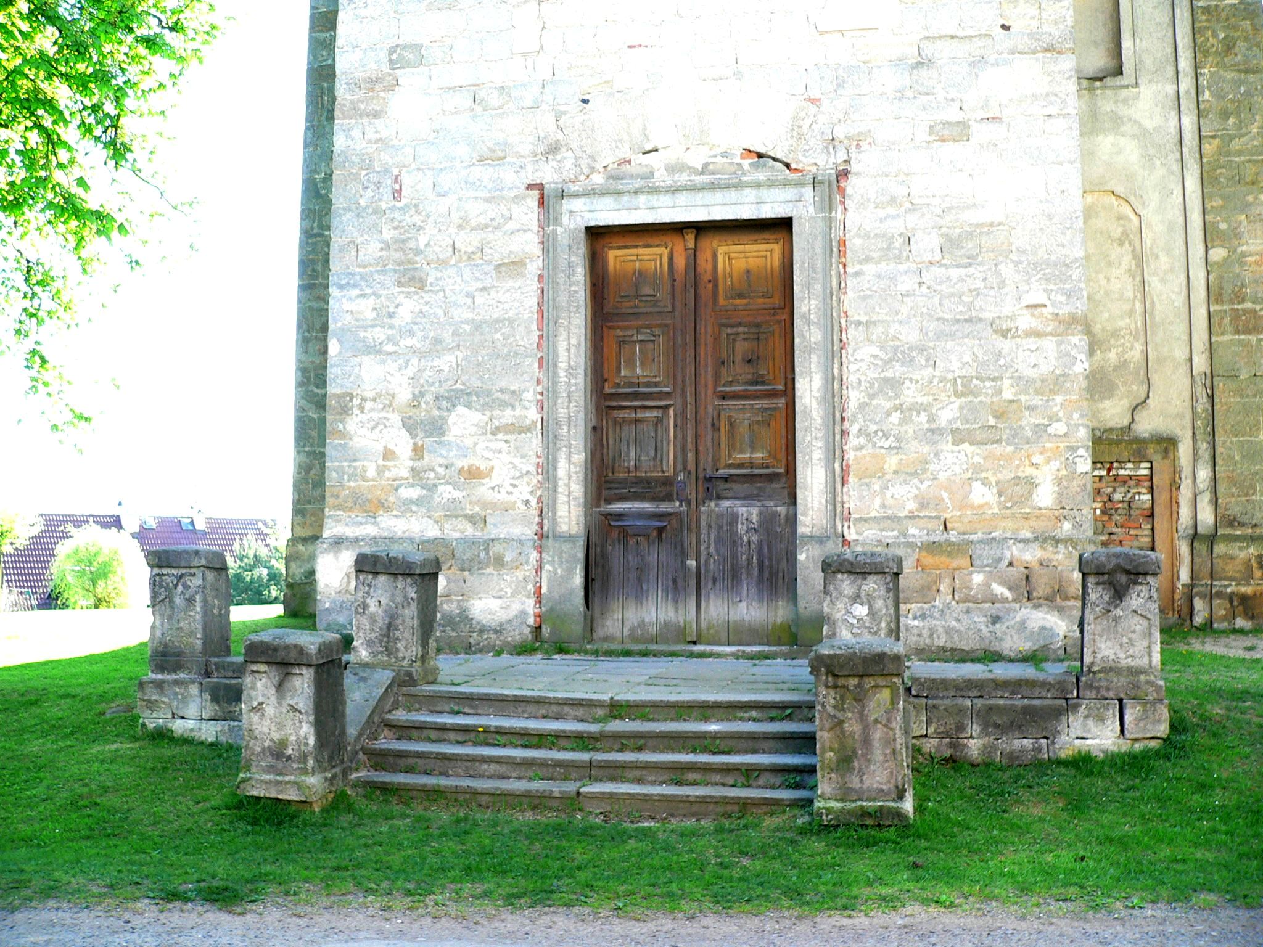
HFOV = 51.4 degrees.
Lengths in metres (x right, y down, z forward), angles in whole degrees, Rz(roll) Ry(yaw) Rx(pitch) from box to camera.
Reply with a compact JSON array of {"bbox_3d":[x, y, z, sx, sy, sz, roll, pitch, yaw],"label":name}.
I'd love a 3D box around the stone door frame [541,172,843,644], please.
[{"bbox_3d":[0.553,-0.586,12.306,2.830,4.345,0.300,0,-4,11],"label":"stone door frame"}]

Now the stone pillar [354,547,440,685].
[{"bbox_3d":[-1.567,0.972,8.766,0.460,0.841,0.403,0,-4,11],"label":"stone pillar"}]

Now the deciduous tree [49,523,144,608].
[{"bbox_3d":[-17.116,2.950,42.000,3.029,2.713,2.877,0,-4,11],"label":"deciduous tree"}]

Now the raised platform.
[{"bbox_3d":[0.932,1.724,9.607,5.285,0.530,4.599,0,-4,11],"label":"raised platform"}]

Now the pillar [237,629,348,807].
[{"bbox_3d":[-1.931,1.393,7.534,0.479,0.882,0.435,0,-4,11],"label":"pillar"}]

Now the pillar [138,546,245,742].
[{"bbox_3d":[-3.181,1.202,9.443,0.535,1.284,0.491,0,-4,11],"label":"pillar"}]

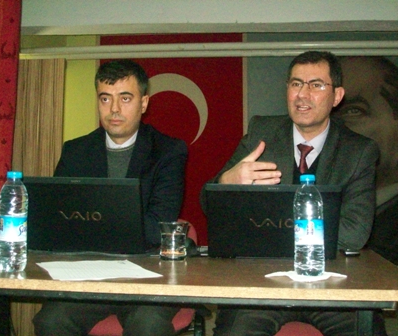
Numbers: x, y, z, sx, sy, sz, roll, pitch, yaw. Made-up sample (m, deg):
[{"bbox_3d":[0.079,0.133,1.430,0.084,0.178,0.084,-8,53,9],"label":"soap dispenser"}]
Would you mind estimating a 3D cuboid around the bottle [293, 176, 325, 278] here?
[{"bbox_3d":[0.236,0.122,1.250,0.064,0.214,0.064,0,-3,0],"label":"bottle"}]

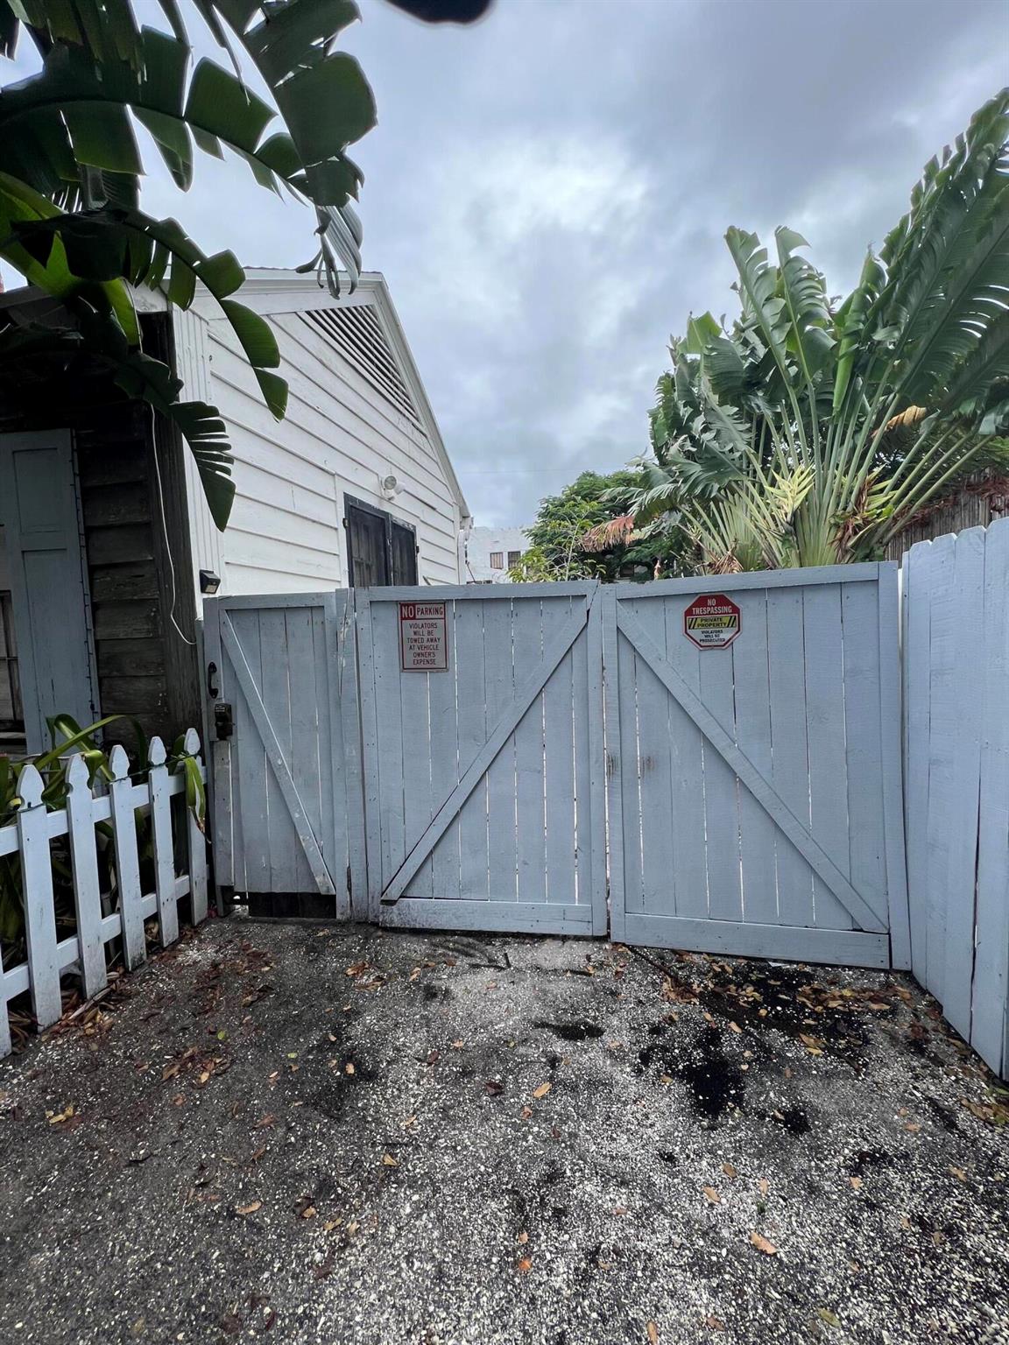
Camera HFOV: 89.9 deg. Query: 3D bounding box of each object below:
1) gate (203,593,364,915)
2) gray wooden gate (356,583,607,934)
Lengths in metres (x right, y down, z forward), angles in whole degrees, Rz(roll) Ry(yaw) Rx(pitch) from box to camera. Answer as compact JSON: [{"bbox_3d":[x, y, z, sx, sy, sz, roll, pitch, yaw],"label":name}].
[{"bbox_3d":[-1.155,0.443,2.675,0.809,1.694,0.060,-2,2,6],"label":"gate"},{"bbox_3d":[-0.117,0.436,2.572,1.234,1.750,0.060,-2,2,6],"label":"gray wooden gate"}]

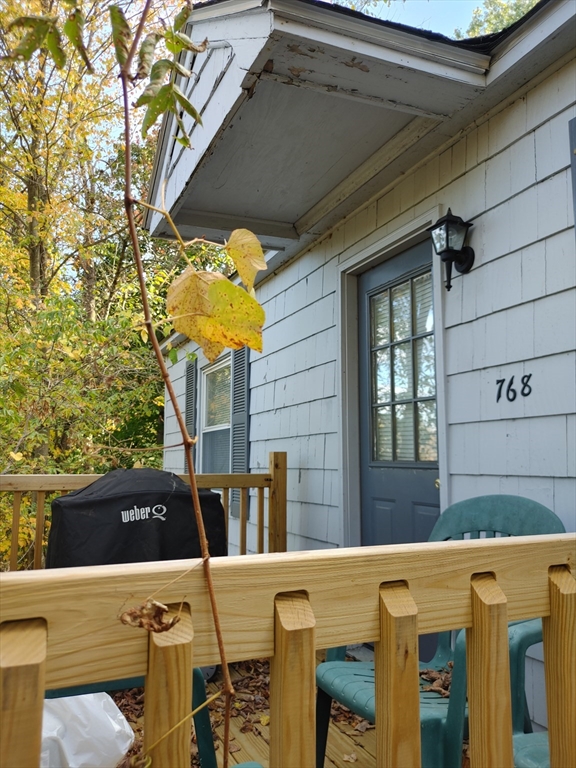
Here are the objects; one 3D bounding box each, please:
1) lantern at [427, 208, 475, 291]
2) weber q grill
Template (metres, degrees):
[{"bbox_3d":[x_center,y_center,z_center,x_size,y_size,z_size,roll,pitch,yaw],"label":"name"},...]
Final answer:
[{"bbox_3d":[0.679,-0.559,2.397,0.155,0.364,0.136,4,-9,-26],"label":"lantern"},{"bbox_3d":[-0.736,0.889,2.739,0.780,0.960,0.540,4,-9,-26],"label":"weber q grill"}]

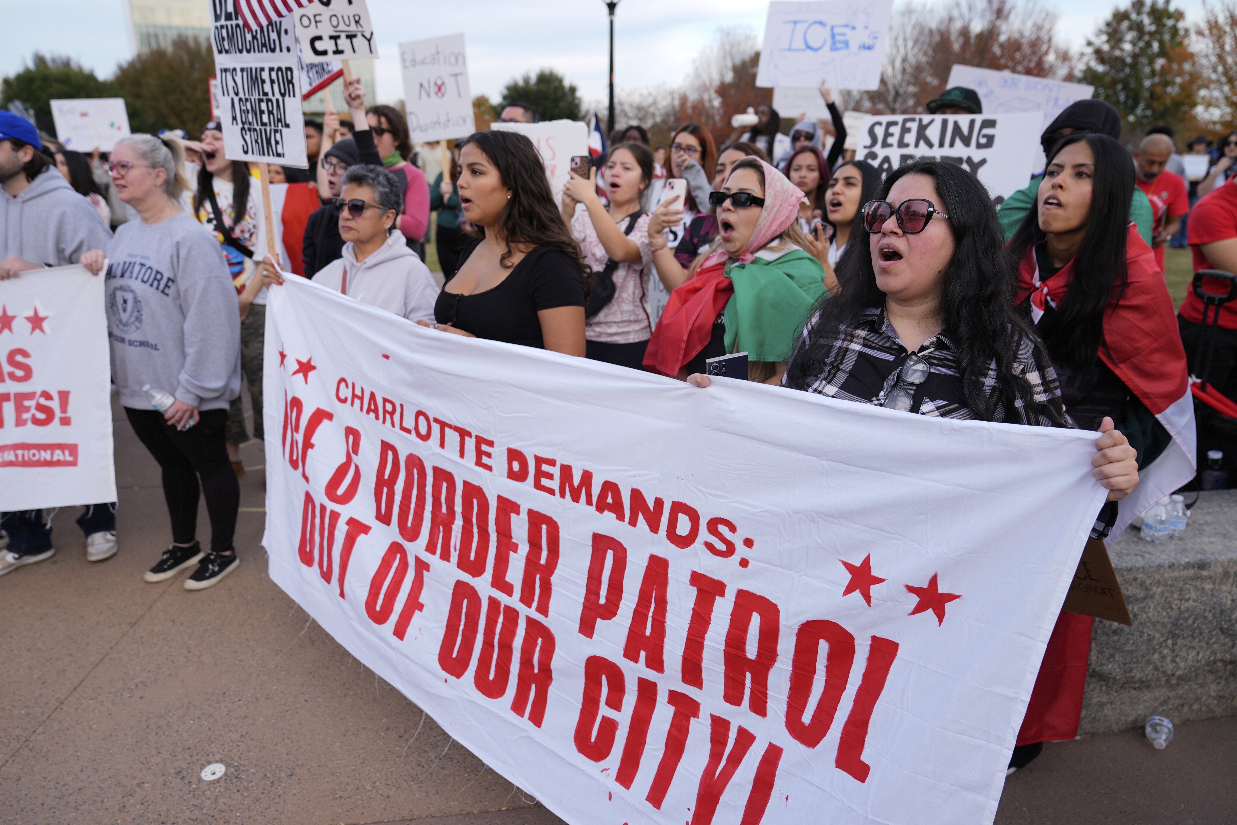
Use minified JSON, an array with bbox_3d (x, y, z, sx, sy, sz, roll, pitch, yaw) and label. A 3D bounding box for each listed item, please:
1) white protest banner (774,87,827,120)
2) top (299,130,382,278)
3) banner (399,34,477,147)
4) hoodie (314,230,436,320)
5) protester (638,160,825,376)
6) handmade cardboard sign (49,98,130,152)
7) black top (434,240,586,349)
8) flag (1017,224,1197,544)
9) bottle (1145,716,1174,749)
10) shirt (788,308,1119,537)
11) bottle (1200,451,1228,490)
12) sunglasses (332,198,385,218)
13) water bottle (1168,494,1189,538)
[{"bbox_3d":[1.707,-2.878,7.486,0.640,0.500,0.020,0,17,0],"label":"white protest banner"},{"bbox_3d":[-1.108,-0.776,3.423,0.440,0.740,0.300,7,18,21],"label":"top"},{"bbox_3d":[-1.334,-2.384,6.071,0.550,0.720,0.020,2,17,15],"label":"banner"},{"bbox_3d":[-0.715,-0.220,2.520,0.550,0.640,0.360,10,21,27],"label":"hoodie"},{"bbox_3d":[0.315,0.120,2.303,0.530,1.600,0.460,10,19,29],"label":"protester"},{"bbox_3d":[-5.453,-2.963,8.512,0.680,0.530,0.020,-3,17,-10],"label":"handmade cardboard sign"},{"bbox_3d":[-0.289,-0.229,2.313,0.410,0.500,0.290,15,22,40],"label":"black top"},{"bbox_3d":[1.195,-0.067,2.068,0.500,0.800,0.380,8,18,24],"label":"flag"},{"bbox_3d":[1.542,0.900,2.334,0.066,0.066,0.150,14,23,36],"label":"bottle"},{"bbox_3d":[0.540,0.095,1.595,0.600,0.600,0.400,10,20,30],"label":"shirt"},{"bbox_3d":[1.919,0.206,2.660,0.069,0.180,0.069,-4,18,1],"label":"bottle"},{"bbox_3d":[-0.768,-0.611,2.492,0.143,0.055,0.140,11,10,26],"label":"sunglasses"},{"bbox_3d":[1.653,0.310,2.453,0.060,0.127,0.060,0,17,0],"label":"water bottle"}]

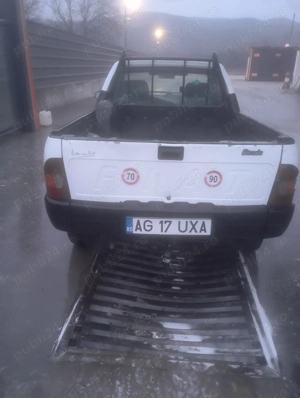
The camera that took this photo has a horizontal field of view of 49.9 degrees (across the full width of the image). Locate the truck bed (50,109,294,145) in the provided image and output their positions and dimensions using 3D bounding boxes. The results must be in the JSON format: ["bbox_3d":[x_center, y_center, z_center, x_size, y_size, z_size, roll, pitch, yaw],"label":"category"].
[{"bbox_3d":[0.159,-0.454,2.895,1.560,0.480,1.680,2,20,1],"label":"truck bed"}]

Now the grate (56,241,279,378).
[{"bbox_3d":[0.124,0.545,2.293,1.150,0.100,1.500,2,20,3],"label":"grate"}]

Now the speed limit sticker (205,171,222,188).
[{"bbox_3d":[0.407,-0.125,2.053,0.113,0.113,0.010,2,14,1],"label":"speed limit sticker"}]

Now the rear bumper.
[{"bbox_3d":[0.121,0.145,2.135,1.640,0.260,0.340,2,20,1],"label":"rear bumper"}]

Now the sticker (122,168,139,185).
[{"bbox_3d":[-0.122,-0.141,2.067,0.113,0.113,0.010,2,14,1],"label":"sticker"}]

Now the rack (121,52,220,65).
[{"bbox_3d":[0.213,-1.490,3.397,1.050,0.120,0.100,2,20,1],"label":"rack"}]

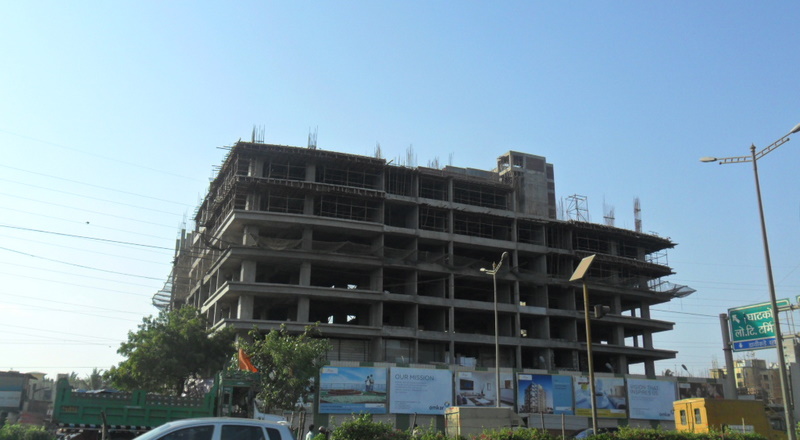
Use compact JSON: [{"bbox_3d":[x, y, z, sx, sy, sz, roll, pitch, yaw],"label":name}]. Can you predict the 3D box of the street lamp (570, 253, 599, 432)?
[{"bbox_3d":[5.182,4.020,21.151,0.550,6.250,0.550,10,-19,-30],"label":"street lamp"}]

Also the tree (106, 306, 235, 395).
[{"bbox_3d":[-11.084,7.856,35.196,5.700,7.330,5.900,6,-17,-16],"label":"tree"}]

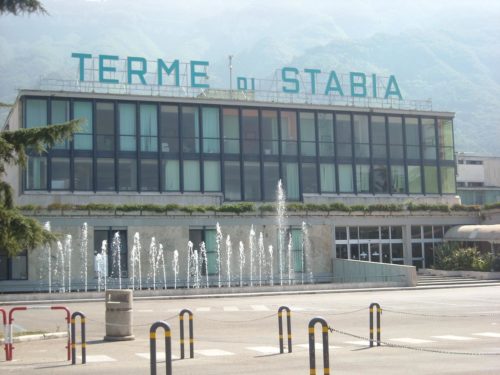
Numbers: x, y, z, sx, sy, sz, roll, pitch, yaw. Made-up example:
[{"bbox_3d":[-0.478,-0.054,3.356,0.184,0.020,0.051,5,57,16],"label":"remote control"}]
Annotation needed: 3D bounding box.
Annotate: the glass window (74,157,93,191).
[{"bbox_3d":[-10.350,-0.834,54.836,1.193,1.983,0.120,1,-6,-22],"label":"glass window"}]

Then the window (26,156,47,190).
[{"bbox_3d":[-12.429,-0.829,51.351,1.210,1.978,0.120,1,-7,-22],"label":"window"}]

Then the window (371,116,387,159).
[{"bbox_3d":[9.174,-3.562,62.353,1.190,3.113,0.150,1,-7,-22],"label":"window"}]

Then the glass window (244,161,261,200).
[{"bbox_3d":[0.177,-0.426,59.101,1.193,2.530,0.120,1,-6,-22],"label":"glass window"}]

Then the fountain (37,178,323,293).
[{"bbox_3d":[-3.851,2.712,49.657,15.300,6.200,4.000,1,-7,-22],"label":"fountain"}]

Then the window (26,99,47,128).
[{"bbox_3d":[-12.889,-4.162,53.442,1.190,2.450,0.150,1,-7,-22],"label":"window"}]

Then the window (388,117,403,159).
[{"bbox_3d":[10.564,-3.577,63.717,1.193,3.053,0.120,1,-6,-22],"label":"window"}]

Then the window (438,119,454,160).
[{"bbox_3d":[14.822,-3.640,66.802,1.218,3.107,0.100,1,-6,-22],"label":"window"}]

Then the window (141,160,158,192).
[{"bbox_3d":[-6.292,-0.770,55.699,1.190,2.058,0.150,1,-7,-22],"label":"window"}]

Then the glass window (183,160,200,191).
[{"bbox_3d":[-3.792,-0.749,57.512,1.193,1.983,0.120,1,-6,-22],"label":"glass window"}]

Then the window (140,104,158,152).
[{"bbox_3d":[-6.680,-3.904,58.092,1.218,3.107,0.100,1,-6,-22],"label":"window"}]

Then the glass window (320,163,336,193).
[{"bbox_3d":[5.502,-0.662,62.682,1.218,2.017,0.100,1,-6,-22],"label":"glass window"}]

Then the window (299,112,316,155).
[{"bbox_3d":[4.008,-3.662,61.042,1.193,3.053,0.120,1,-6,-22],"label":"window"}]

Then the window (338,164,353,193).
[{"bbox_3d":[6.724,-0.612,61.804,1.193,1.983,0.120,1,-6,-22],"label":"window"}]

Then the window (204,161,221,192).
[{"bbox_3d":[-2.385,-0.714,55.495,1.138,2.008,0.120,1,-7,-22],"label":"window"}]

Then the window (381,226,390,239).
[{"bbox_3d":[9.195,3.117,59.834,0.777,0.936,0.120,1,-7,-22],"label":"window"}]

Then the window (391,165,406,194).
[{"bbox_3d":[10.616,-0.607,62.946,1.256,2.090,0.120,1,-7,-22],"label":"window"}]

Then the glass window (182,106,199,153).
[{"bbox_3d":[-3.992,-3.871,59.181,1.218,3.107,0.100,1,-6,-22],"label":"glass window"}]

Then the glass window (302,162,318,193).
[{"bbox_3d":[4.154,-0.661,60.349,1.192,2.093,0.120,1,-7,-22],"label":"glass window"}]

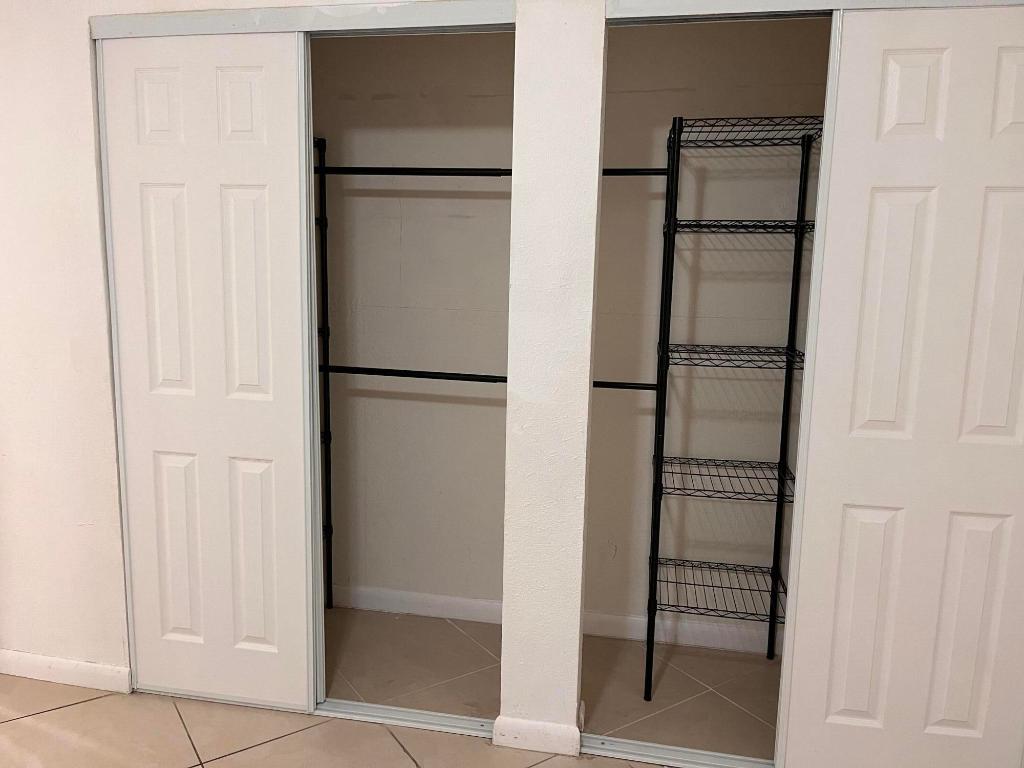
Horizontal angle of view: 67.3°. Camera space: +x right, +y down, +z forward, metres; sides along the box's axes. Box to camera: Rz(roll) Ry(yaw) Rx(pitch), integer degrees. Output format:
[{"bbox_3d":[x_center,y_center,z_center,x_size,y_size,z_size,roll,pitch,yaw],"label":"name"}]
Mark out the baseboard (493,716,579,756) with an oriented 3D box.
[{"bbox_3d":[0.073,1.017,2.232,0.250,0.086,0.025,3,8,11],"label":"baseboard"}]

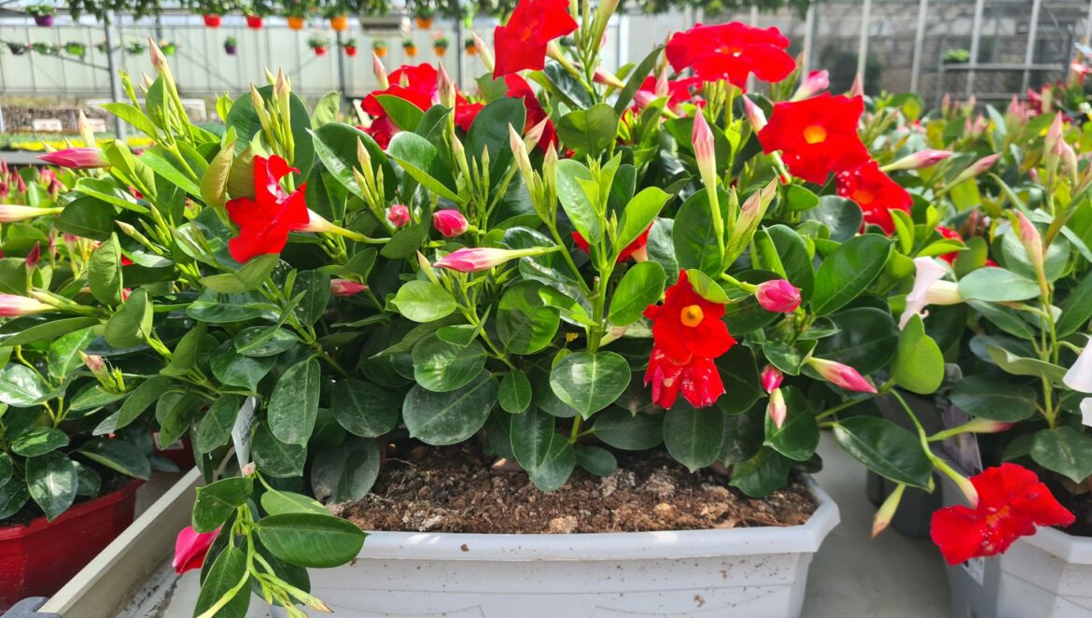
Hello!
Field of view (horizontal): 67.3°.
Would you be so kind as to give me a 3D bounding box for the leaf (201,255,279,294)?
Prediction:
[{"bbox_3d":[-0.219,-0.024,0.585,0.055,0.020,0.045,-24,30,-29],"label":"leaf"}]

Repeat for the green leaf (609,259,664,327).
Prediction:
[{"bbox_3d":[0.078,-0.012,0.700,0.046,0.066,0.016,37,-11,24],"label":"green leaf"}]

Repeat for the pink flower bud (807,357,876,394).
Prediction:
[{"bbox_3d":[0.238,0.054,0.660,0.060,0.018,0.018,26,-15,17],"label":"pink flower bud"}]

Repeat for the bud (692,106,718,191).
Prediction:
[{"bbox_3d":[0.121,-0.123,0.630,0.018,0.065,0.018,-12,0,0],"label":"bud"}]

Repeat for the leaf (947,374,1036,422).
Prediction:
[{"bbox_3d":[0.370,0.074,0.680,0.073,0.015,0.045,-4,51,4],"label":"leaf"}]

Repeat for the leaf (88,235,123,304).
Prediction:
[{"bbox_3d":[-0.365,-0.032,0.680,0.029,0.057,0.015,3,0,6],"label":"leaf"}]

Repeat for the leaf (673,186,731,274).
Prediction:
[{"bbox_3d":[0.130,-0.064,0.680,0.050,0.072,0.018,9,-15,2],"label":"leaf"}]

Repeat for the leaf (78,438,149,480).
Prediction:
[{"bbox_3d":[-0.368,0.128,0.700,0.064,0.016,0.036,15,41,9],"label":"leaf"}]

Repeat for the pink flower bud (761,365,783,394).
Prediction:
[{"bbox_3d":[0.168,0.052,0.610,0.017,0.019,0.026,3,31,5],"label":"pink flower bud"}]

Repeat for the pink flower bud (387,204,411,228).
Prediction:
[{"bbox_3d":[-0.125,-0.079,0.700,0.021,0.021,0.035,0,-6,-6],"label":"pink flower bud"}]

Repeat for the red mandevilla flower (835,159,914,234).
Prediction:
[{"bbox_3d":[0.292,-0.098,0.730,0.072,0.070,0.040,1,3,24],"label":"red mandevilla flower"}]

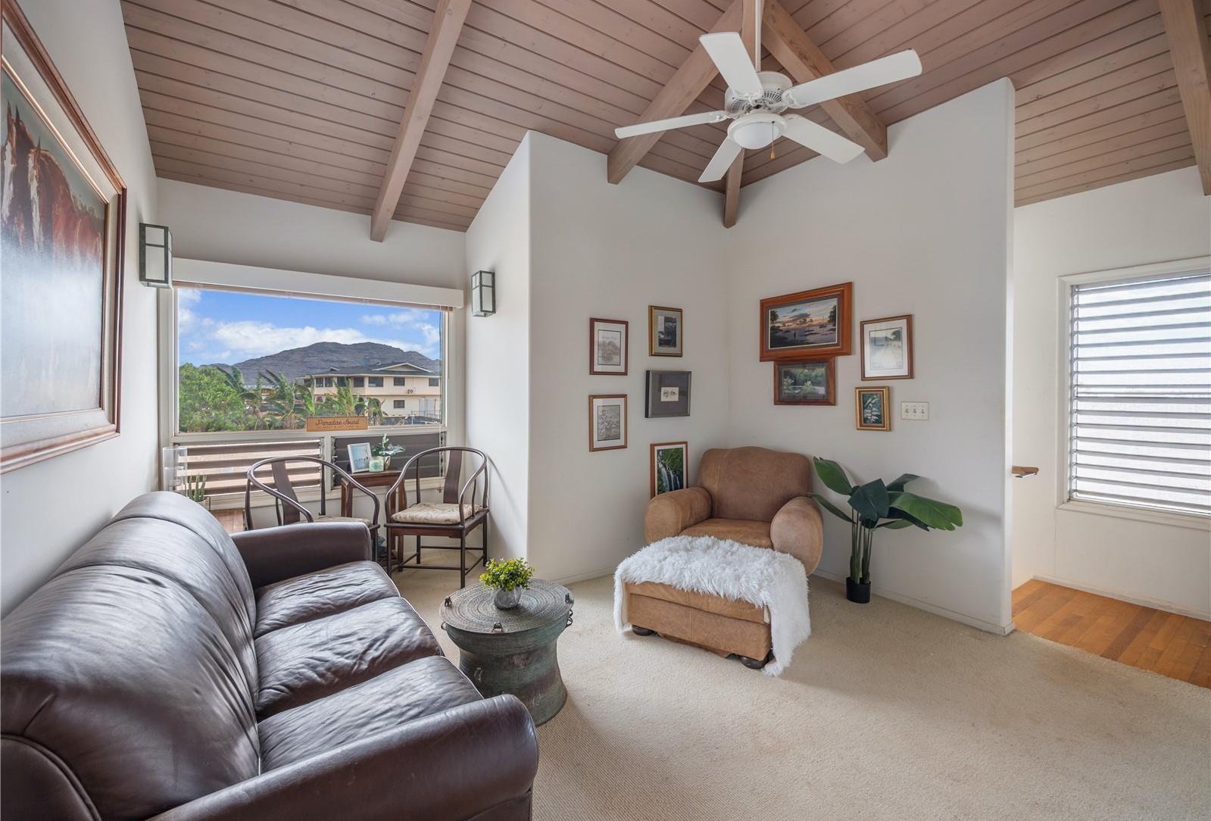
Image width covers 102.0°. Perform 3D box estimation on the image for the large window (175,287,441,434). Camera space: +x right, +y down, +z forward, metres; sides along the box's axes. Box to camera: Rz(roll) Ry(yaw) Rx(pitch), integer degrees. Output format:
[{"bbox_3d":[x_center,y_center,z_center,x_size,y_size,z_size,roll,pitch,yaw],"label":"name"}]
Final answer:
[{"bbox_3d":[-2.233,-0.371,3.939,1.865,1.050,0.080,-1,1,-32],"label":"large window"}]

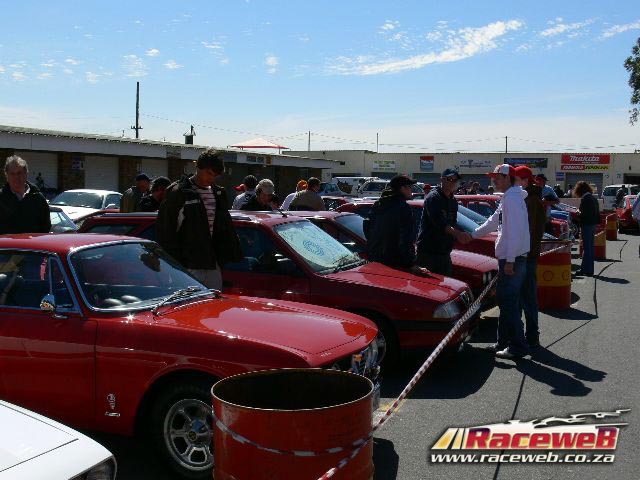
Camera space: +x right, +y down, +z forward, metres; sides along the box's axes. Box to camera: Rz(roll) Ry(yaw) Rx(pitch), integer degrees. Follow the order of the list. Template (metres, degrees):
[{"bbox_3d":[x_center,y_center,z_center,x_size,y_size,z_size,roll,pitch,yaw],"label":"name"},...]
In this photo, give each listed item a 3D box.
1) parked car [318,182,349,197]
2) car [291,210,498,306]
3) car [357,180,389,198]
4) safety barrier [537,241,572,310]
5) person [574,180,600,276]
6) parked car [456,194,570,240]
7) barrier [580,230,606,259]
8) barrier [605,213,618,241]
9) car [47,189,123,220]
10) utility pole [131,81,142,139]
[{"bbox_3d":[0.470,-2.307,44.945,1.750,1.650,4.400,1,4,12],"label":"parked car"},{"bbox_3d":[0.187,0.291,10.070,4.150,1.350,1.630,1,4,21],"label":"car"},{"bbox_3d":[3.344,-2.404,46.442,1.800,1.800,4.600,1,4,20],"label":"car"},{"bbox_3d":[3.124,0.459,11.103,0.585,0.880,0.585,0,4,0],"label":"safety barrier"},{"bbox_3d":[4.932,-0.217,15.018,0.460,1.720,0.500,1,4,17],"label":"person"},{"bbox_3d":[3.500,-0.341,18.600,4.200,1.380,1.620,2,4,22],"label":"parked car"},{"bbox_3d":[6.186,-0.019,18.438,0.585,0.880,0.585,0,4,0],"label":"barrier"},{"bbox_3d":[8.881,-0.448,25.024,0.585,0.880,0.585,0,4,0],"label":"barrier"},{"bbox_3d":[-5.950,-0.610,21.205,1.720,1.400,4.400,1,4,16],"label":"car"},{"bbox_3d":[-16.197,-8.503,71.599,1.050,10.900,0.280,-1,4,-13],"label":"utility pole"}]

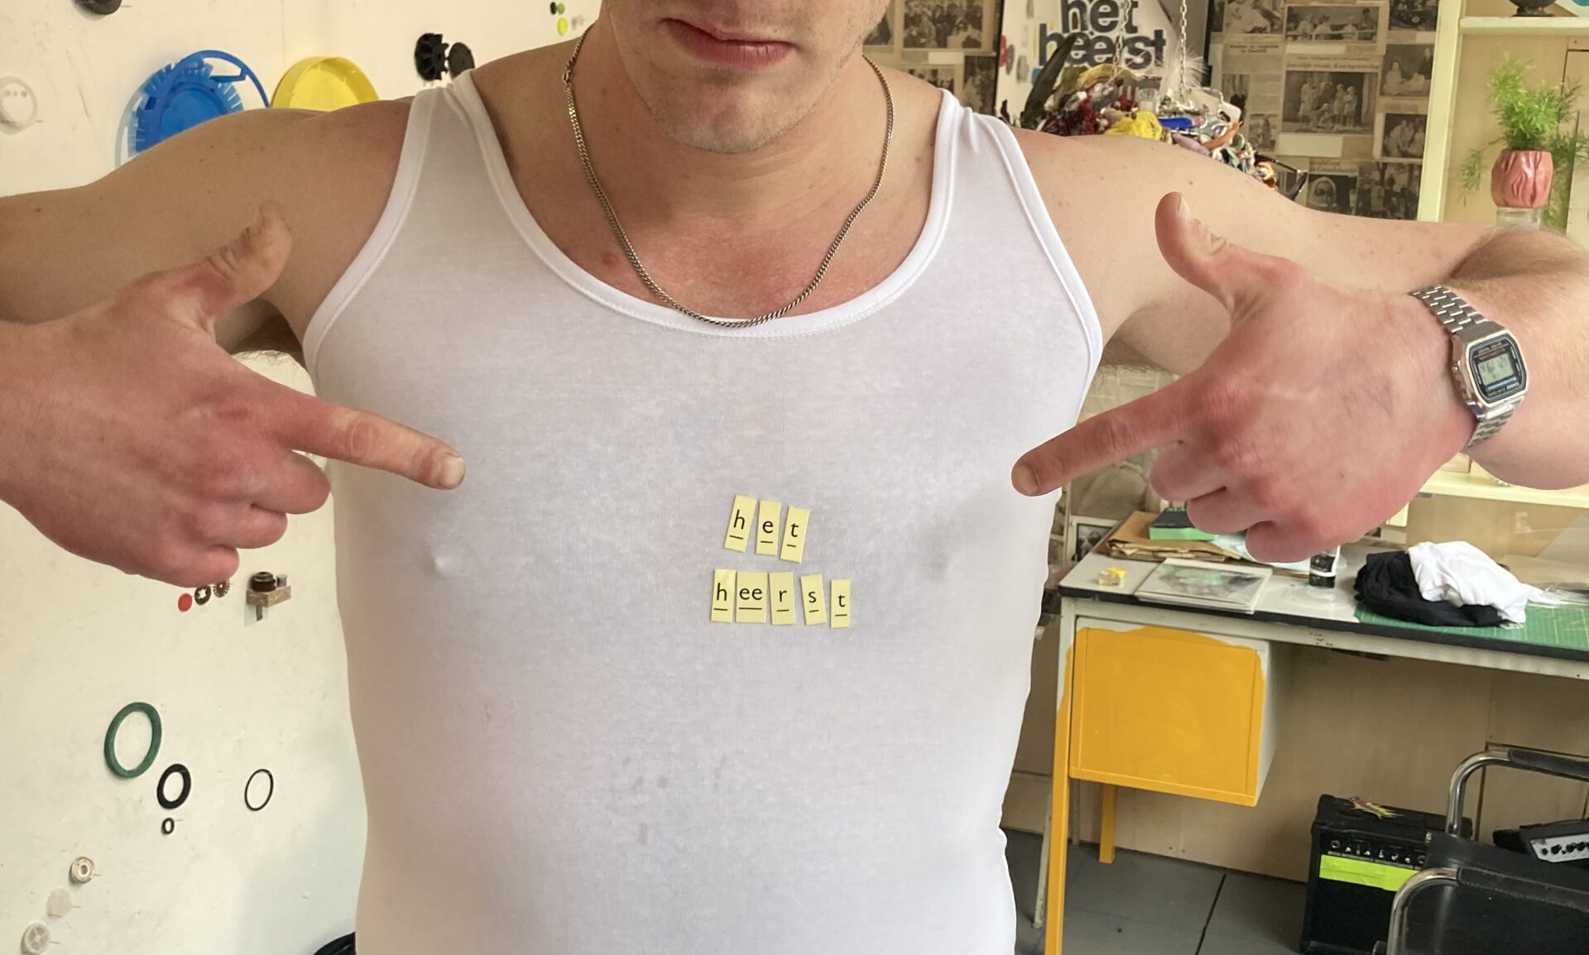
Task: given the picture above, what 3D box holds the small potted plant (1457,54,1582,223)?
[{"bbox_3d":[1.391,-0.648,3.285,0.220,0.315,0.210,6,12,21],"label":"small potted plant"}]

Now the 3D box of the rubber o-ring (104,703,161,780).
[{"bbox_3d":[-0.838,0.334,2.171,0.009,0.093,0.093,6,12,21],"label":"rubber o-ring"}]

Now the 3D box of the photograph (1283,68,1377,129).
[{"bbox_3d":[1.098,-0.773,3.513,0.179,0.121,0.004,6,12,21],"label":"photograph"}]

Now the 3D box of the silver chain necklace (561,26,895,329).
[{"bbox_3d":[-0.031,-0.153,0.821,0.160,0.150,0.150,1,11,-3],"label":"silver chain necklace"}]

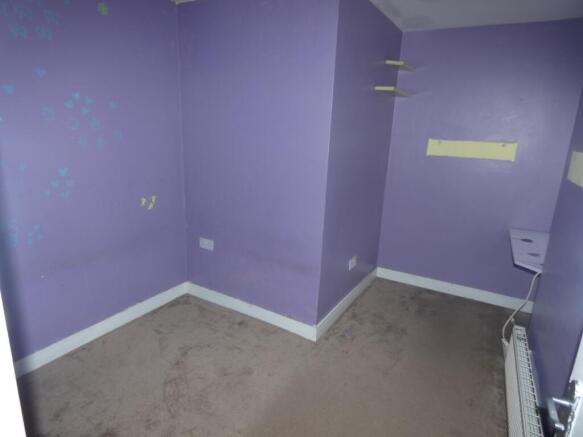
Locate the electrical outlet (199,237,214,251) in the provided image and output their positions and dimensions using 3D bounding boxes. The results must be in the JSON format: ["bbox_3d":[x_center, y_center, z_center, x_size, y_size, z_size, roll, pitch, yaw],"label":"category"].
[{"bbox_3d":[-0.682,0.209,2.708,0.148,0.087,0.020,10,16,30],"label":"electrical outlet"}]

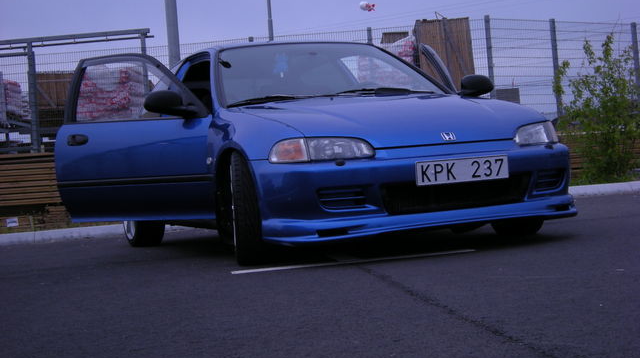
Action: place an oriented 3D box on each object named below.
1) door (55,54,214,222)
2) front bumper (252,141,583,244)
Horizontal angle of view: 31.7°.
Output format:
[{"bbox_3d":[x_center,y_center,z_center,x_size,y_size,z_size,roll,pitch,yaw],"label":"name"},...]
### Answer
[{"bbox_3d":[-1.040,-0.254,6.450,1.210,0.980,0.260,-4,1,36],"label":"door"},{"bbox_3d":[0.577,0.033,5.363,1.660,0.390,0.520,-5,1,-22],"label":"front bumper"}]

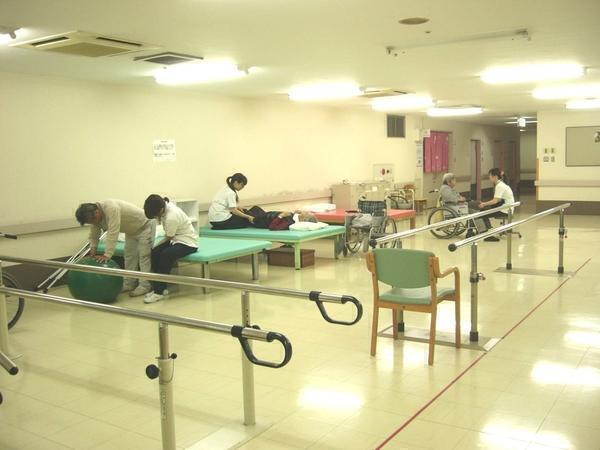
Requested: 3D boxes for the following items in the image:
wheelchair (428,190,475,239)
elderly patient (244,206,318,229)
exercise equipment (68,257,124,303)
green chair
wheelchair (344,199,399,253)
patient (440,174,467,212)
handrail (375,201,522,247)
[{"bbox_3d":[2.812,-0.210,10.886,0.940,0.880,0.610,1,7,30],"label":"wheelchair"},{"bbox_3d":[-0.378,-0.117,9.113,1.420,0.350,0.500,2,7,34],"label":"elderly patient"},{"bbox_3d":[-2.140,0.578,6.371,0.590,0.530,0.590,2,7,34],"label":"exercise equipment"},{"bbox_3d":[0.830,0.539,4.431,0.545,0.790,0.530,2,7,34],"label":"green chair"},{"bbox_3d":[0.987,0.029,9.105,0.640,0.870,0.950,2,7,34],"label":"wheelchair"},{"bbox_3d":[2.892,-0.412,10.816,0.740,1.080,0.480,1,7,30],"label":"patient"},{"bbox_3d":[1.717,-0.077,6.240,0.050,0.050,4.220,2,7,34],"label":"handrail"}]

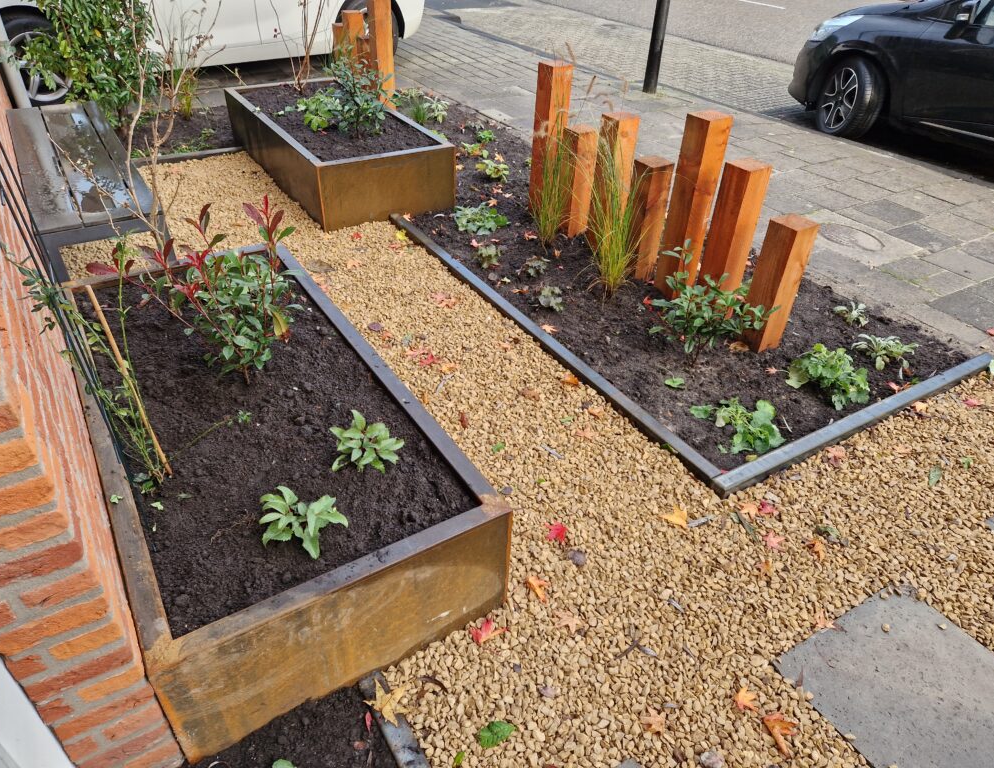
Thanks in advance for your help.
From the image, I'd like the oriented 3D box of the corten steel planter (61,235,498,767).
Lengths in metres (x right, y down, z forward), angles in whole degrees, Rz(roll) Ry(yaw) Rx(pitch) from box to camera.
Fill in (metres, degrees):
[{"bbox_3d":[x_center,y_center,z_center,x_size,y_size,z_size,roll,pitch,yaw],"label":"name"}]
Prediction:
[{"bbox_3d":[-0.727,0.108,2.007,0.757,0.323,1.645,-19,41,-26],"label":"corten steel planter"}]

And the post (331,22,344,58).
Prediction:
[{"bbox_3d":[-1.284,-2.741,5.764,0.120,0.514,0.120,-18,40,-26],"label":"post"}]

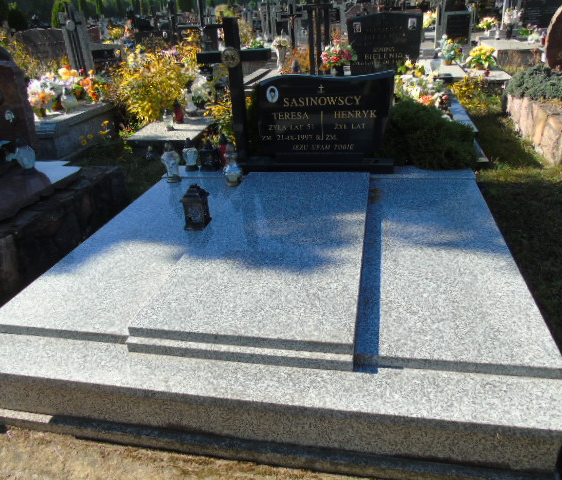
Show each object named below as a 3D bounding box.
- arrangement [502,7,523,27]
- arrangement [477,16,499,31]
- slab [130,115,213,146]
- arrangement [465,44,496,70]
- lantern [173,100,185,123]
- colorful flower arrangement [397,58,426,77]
[{"bbox_3d":[4.725,-4.552,9.434,0.365,0.371,0.347,2,28,12],"label":"arrangement"},{"bbox_3d":[4.468,-4.684,10.001,0.480,0.320,0.440,2,28,12],"label":"arrangement"},{"bbox_3d":[-1.080,-1.106,4.686,0.670,0.060,0.970,-2,27,6],"label":"slab"},{"bbox_3d":[2.698,-2.456,6.219,0.400,0.340,0.390,2,28,12],"label":"arrangement"},{"bbox_3d":[-1.170,-1.507,5.381,0.135,0.245,0.135,2,28,12],"label":"lantern"},{"bbox_3d":[1.479,-1.946,5.168,0.310,0.220,0.280,2,28,12],"label":"colorful flower arrangement"}]

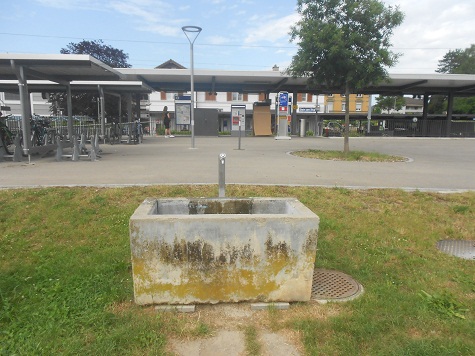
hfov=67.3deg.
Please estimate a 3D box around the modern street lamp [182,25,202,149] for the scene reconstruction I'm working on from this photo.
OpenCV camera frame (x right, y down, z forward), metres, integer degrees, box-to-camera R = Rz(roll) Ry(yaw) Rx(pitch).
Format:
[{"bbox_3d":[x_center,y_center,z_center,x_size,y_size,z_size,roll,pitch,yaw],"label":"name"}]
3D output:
[{"bbox_3d":[-1.702,-3.289,13.346,0.750,4.400,0.750,-1,10,-4],"label":"modern street lamp"}]

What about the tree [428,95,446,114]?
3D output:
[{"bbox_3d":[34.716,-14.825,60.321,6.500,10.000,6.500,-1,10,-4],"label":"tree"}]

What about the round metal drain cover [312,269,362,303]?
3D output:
[{"bbox_3d":[0.828,1.025,3.421,0.657,0.050,0.657,0,10,0],"label":"round metal drain cover"}]

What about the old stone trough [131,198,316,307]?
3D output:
[{"bbox_3d":[-0.117,0.622,3.266,1.492,0.729,0.709,-1,10,-4],"label":"old stone trough"}]

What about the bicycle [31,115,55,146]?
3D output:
[{"bbox_3d":[-7.112,-1.769,13.292,0.600,1.080,1.700,-1,10,-4],"label":"bicycle"}]

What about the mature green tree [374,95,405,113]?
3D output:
[{"bbox_3d":[27.252,-13.492,63.613,5.500,6.200,5.500,-1,10,-4],"label":"mature green tree"}]

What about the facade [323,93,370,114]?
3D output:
[{"bbox_3d":[21.046,-15.665,68.300,9.500,9.000,7.000,-1,10,-4],"label":"facade"}]

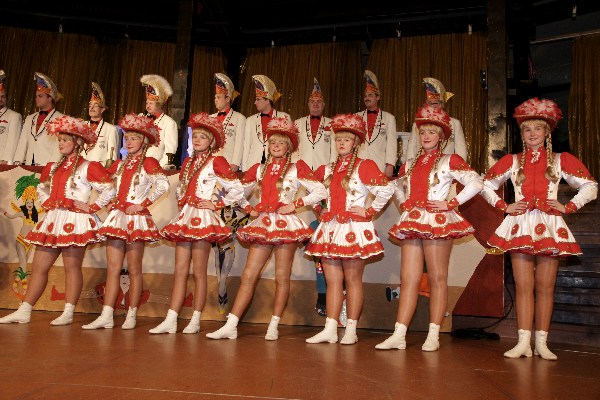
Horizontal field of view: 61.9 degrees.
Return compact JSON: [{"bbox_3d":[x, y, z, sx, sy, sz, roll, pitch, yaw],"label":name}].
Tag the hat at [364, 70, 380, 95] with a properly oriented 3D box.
[{"bbox_3d":[0.781,-1.248,5.373,0.172,0.268,0.232,-3,-10,33],"label":"hat"}]

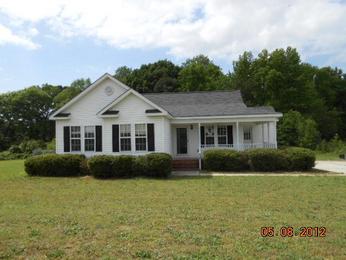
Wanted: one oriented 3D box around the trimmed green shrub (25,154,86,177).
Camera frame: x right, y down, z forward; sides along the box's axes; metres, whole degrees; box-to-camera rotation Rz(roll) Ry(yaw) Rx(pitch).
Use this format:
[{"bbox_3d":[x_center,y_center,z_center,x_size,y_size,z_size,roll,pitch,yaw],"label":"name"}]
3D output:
[{"bbox_3d":[-6.722,1.975,14.799,3.584,1.158,1.515,-1,-2,6],"label":"trimmed green shrub"}]

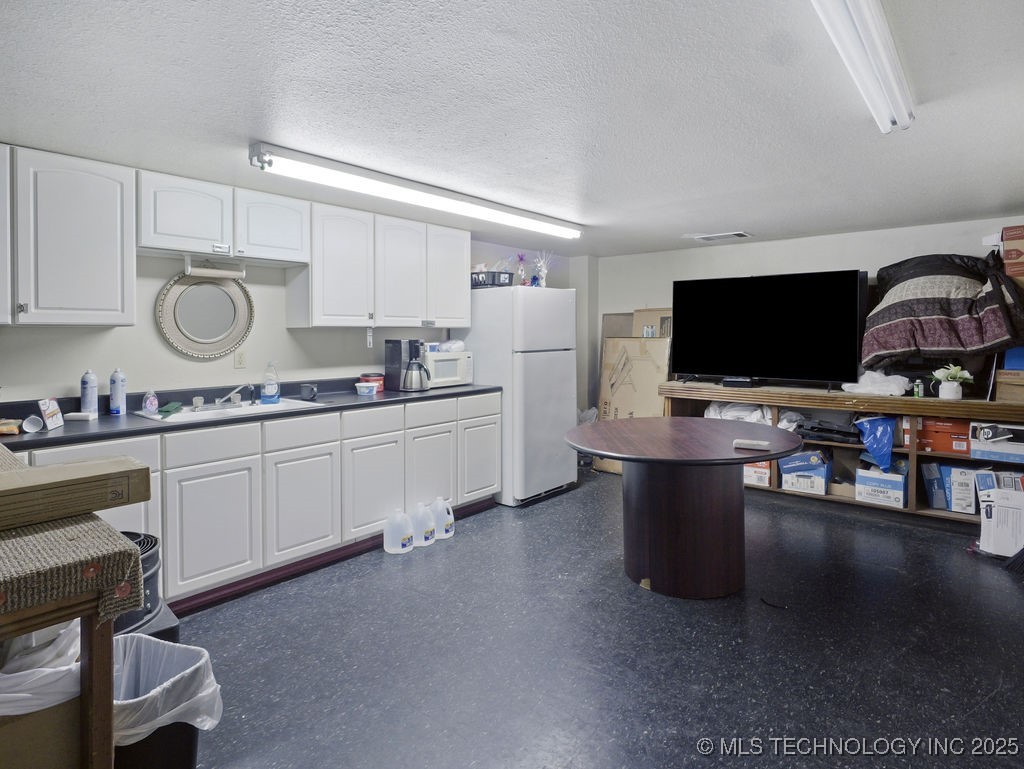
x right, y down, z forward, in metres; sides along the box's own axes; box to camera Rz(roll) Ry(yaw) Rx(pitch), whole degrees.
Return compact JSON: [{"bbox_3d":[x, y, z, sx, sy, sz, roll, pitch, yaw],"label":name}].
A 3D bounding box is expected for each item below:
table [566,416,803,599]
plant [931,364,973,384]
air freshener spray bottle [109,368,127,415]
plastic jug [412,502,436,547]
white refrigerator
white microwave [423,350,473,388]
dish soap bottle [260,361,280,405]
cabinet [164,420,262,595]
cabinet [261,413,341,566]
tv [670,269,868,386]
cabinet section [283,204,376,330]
[{"bbox_3d":[0.942,0.664,3.006,1.240,0.770,1.240,1,5,18],"label":"table"},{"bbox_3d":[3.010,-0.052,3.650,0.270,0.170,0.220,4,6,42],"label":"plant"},{"bbox_3d":[-2.028,0.037,2.728,0.081,0.226,0.081,5,7,41],"label":"air freshener spray bottle"},{"bbox_3d":[-0.563,0.876,3.391,0.152,0.262,0.152,5,7,41],"label":"plastic jug"},{"bbox_3d":[0.044,0.049,4.615,0.765,1.690,0.720,-4,4,-44],"label":"white refrigerator"},{"bbox_3d":[-0.619,-0.128,4.338,0.340,0.277,0.522,5,7,41],"label":"white microwave"},{"bbox_3d":[-1.387,-0.007,3.058,0.105,0.237,0.062,-3,6,-31],"label":"dish soap bottle"},{"bbox_3d":[-1.673,0.582,2.814,0.608,0.776,0.448,3,4,42],"label":"cabinet"},{"bbox_3d":[-1.358,0.545,3.111,0.590,0.761,0.452,5,7,41],"label":"cabinet"},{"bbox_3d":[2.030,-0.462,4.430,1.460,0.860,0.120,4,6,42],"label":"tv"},{"bbox_3d":[-1.217,-0.771,3.601,0.330,0.773,0.450,4,6,43],"label":"cabinet section"}]

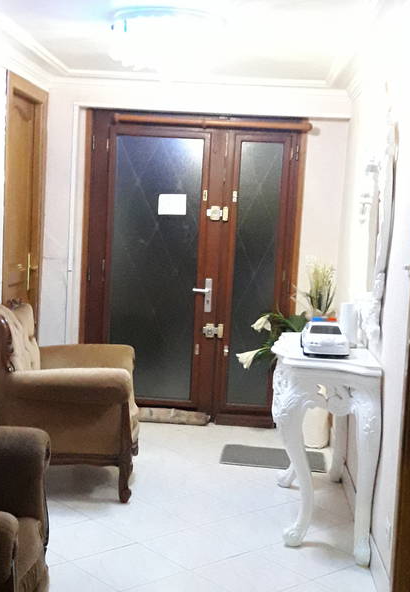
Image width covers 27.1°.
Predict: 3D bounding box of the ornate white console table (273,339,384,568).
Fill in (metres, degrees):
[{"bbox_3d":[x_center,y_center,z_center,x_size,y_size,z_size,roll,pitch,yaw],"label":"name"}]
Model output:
[{"bbox_3d":[0.509,0.634,3.985,0.420,0.810,1.150,3,5,3],"label":"ornate white console table"}]

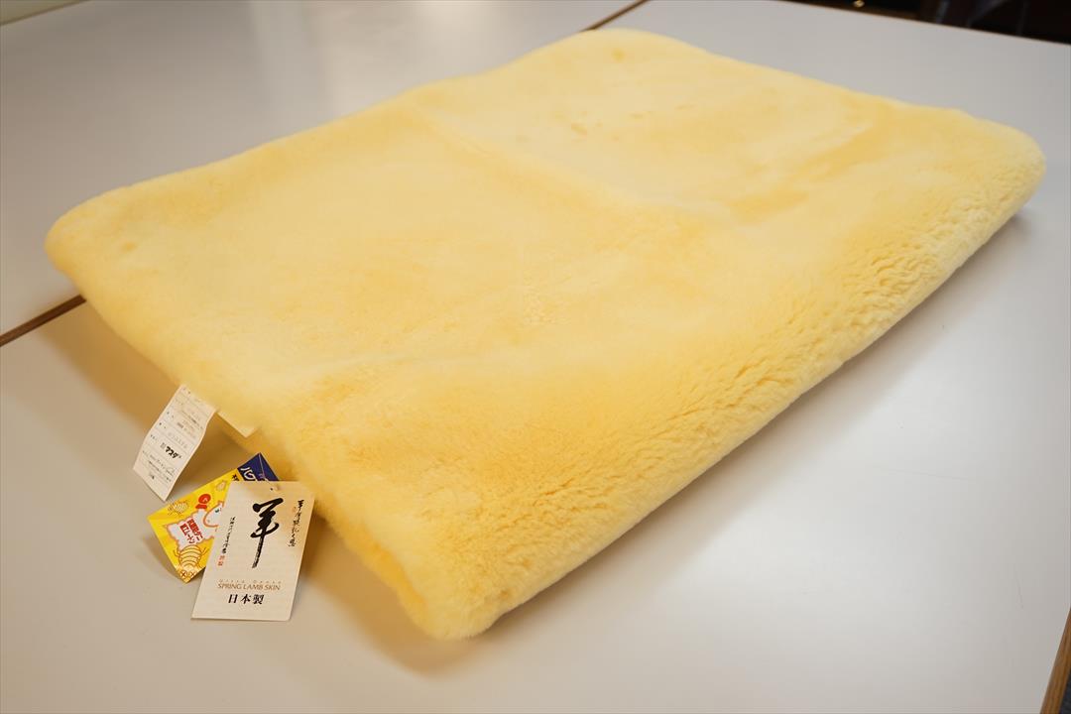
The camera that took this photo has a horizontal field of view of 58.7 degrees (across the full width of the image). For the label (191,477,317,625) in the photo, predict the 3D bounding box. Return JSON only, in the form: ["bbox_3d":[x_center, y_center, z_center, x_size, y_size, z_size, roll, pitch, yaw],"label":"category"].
[{"bbox_3d":[-0.164,0.113,0.562,0.055,0.005,0.090,0,50,3],"label":"label"}]

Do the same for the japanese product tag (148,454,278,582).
[{"bbox_3d":[-0.189,0.096,0.579,0.077,0.006,0.055,-30,60,-23],"label":"japanese product tag"}]

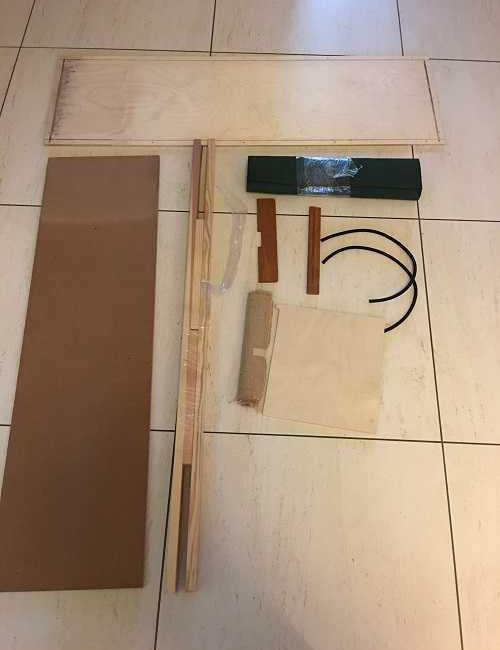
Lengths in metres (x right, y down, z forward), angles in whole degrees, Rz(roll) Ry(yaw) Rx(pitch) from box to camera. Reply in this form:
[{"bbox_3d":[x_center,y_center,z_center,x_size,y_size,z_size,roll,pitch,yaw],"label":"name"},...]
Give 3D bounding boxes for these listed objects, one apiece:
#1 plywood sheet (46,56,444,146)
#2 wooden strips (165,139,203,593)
[{"bbox_3d":[-0.016,-0.668,1.661,1.142,0.011,0.350,0,66,0],"label":"plywood sheet"},{"bbox_3d":[-0.151,0.009,1.349,0.020,0.028,1.150,0,66,0],"label":"wooden strips"}]

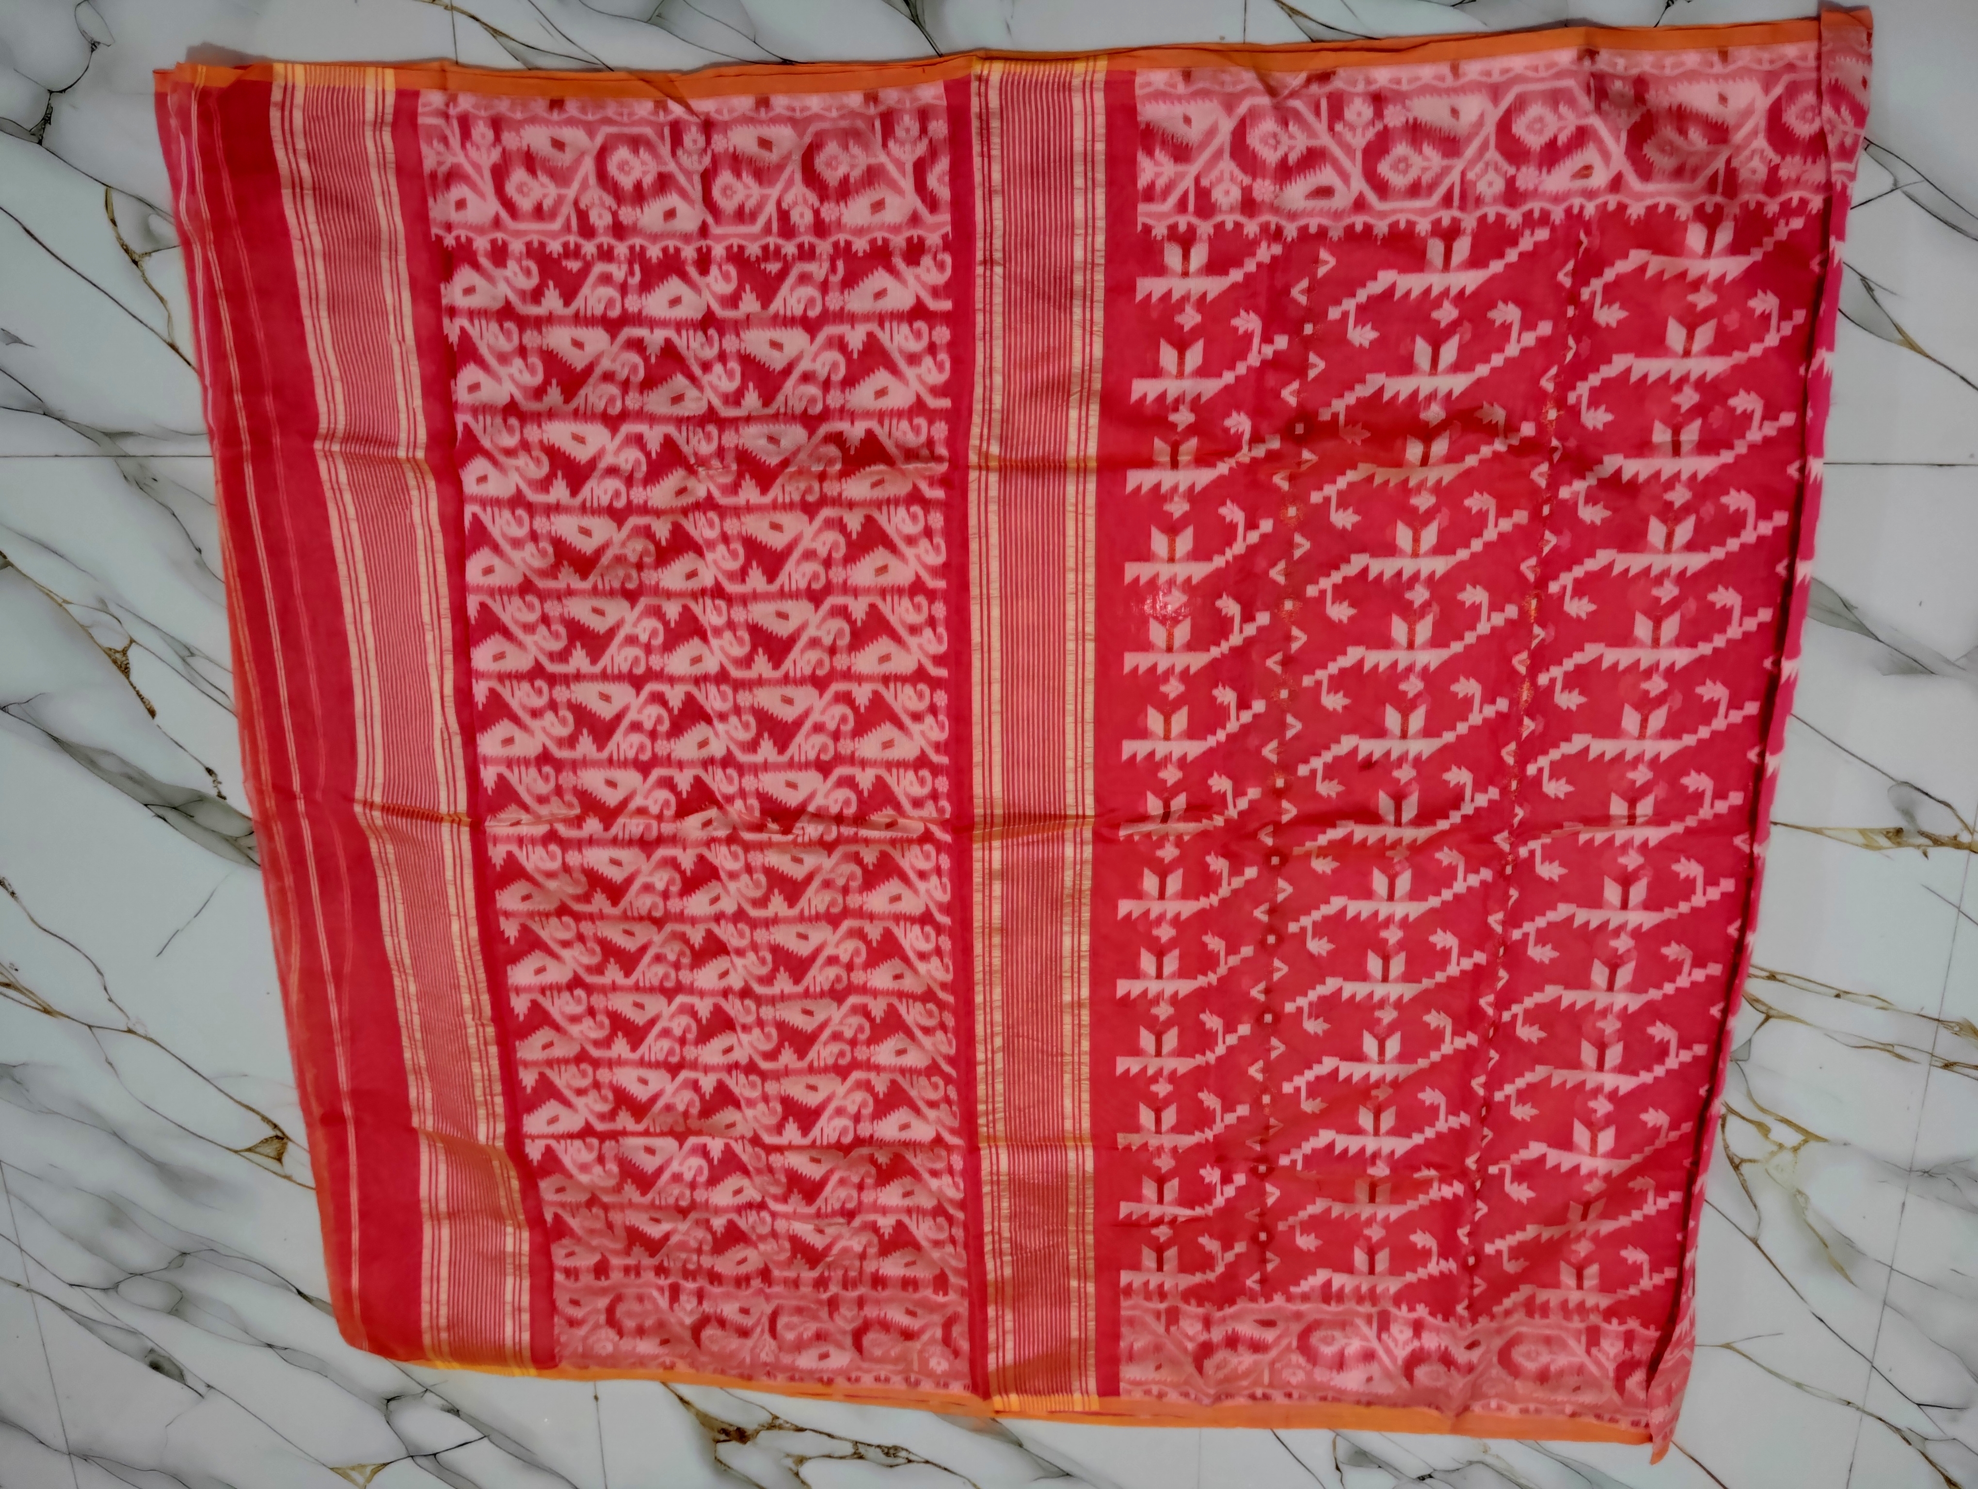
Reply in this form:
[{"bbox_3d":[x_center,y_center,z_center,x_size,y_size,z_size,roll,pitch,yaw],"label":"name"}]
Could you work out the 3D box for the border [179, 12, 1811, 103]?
[{"bbox_3d":[-0.024,-0.505,1.190,1.266,0.012,0.035,1,108,6],"label":"border"}]

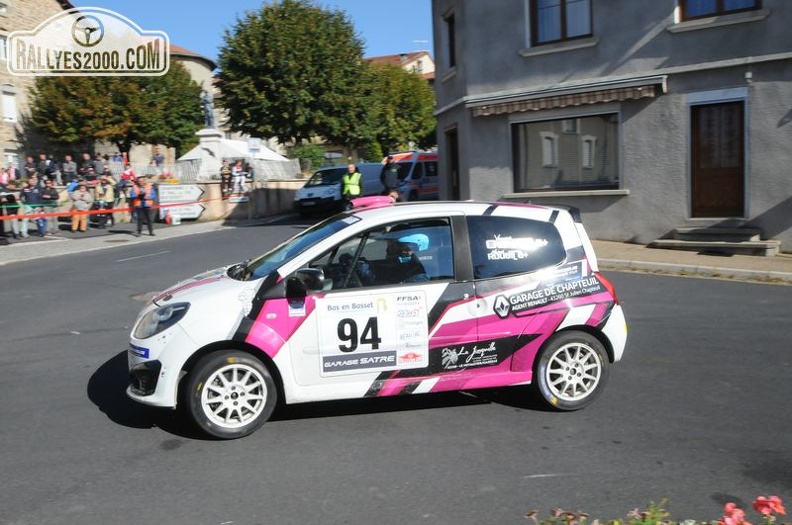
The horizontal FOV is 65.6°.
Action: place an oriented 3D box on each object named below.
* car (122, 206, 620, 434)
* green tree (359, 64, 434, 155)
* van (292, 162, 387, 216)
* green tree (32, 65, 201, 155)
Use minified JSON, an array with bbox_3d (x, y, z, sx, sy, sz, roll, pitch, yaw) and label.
[{"bbox_3d":[-0.155,0.293,4.920,3.620,1.470,1.690,-2,7,-11],"label":"car"},{"bbox_3d":[0.142,-7.855,35.000,5.800,7.100,5.600,-2,6,0],"label":"green tree"},{"bbox_3d":[-2.080,-2.900,24.000,1.900,1.950,4.800,0,7,17],"label":"van"},{"bbox_3d":[-12.727,-6.603,28.000,7.600,6.200,6.800,-5,7,-24],"label":"green tree"}]

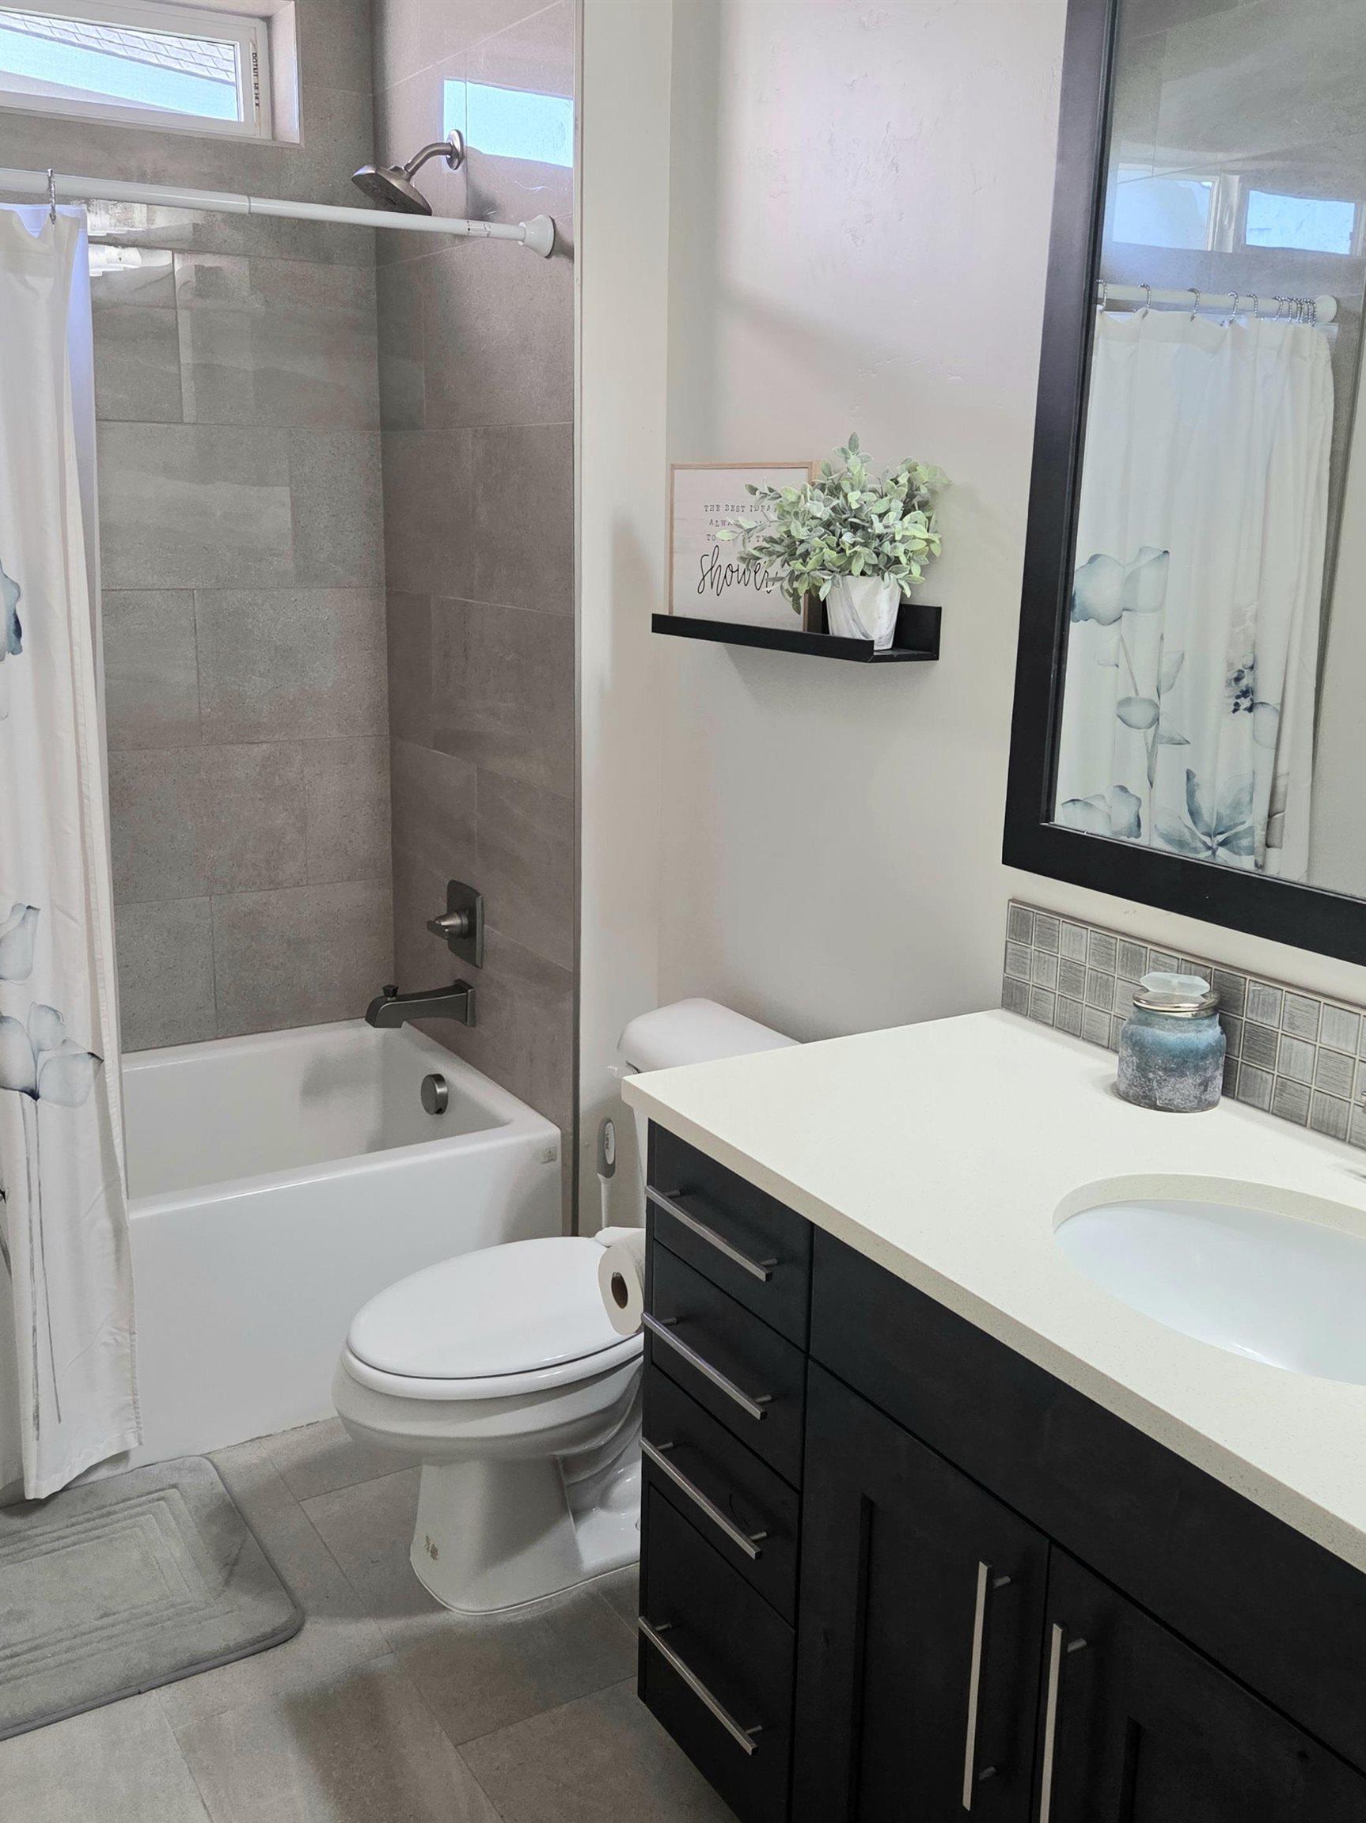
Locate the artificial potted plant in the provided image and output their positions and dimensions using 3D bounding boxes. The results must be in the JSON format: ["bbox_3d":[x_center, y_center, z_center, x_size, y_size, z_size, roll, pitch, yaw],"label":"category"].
[{"bbox_3d":[0.197,-0.474,2.086,0.194,0.266,0.241,-7,16,-31],"label":"artificial potted plant"}]

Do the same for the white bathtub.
[{"bbox_3d":[-1.077,0.616,2.854,1.532,0.441,0.729,-7,16,-31],"label":"white bathtub"}]

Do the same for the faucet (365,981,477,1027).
[{"bbox_3d":[-0.503,0.179,3.087,0.189,0.088,0.064,-7,16,-31],"label":"faucet"}]

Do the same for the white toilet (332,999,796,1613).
[{"bbox_3d":[-0.167,0.595,2.368,0.726,0.756,0.442,-7,16,-31],"label":"white toilet"}]

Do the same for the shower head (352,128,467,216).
[{"bbox_3d":[-0.461,-1.256,2.724,0.171,0.138,0.121,-7,16,-31],"label":"shower head"}]

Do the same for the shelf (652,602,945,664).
[{"bbox_3d":[0.139,-0.409,2.278,0.111,0.070,0.549,-7,16,-31],"label":"shelf"}]

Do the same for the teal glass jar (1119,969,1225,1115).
[{"bbox_3d":[0.523,0.135,1.737,0.101,0.133,0.101,1,14,0],"label":"teal glass jar"}]

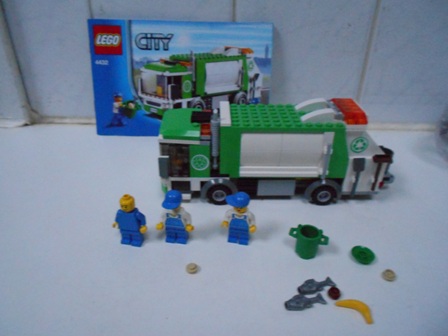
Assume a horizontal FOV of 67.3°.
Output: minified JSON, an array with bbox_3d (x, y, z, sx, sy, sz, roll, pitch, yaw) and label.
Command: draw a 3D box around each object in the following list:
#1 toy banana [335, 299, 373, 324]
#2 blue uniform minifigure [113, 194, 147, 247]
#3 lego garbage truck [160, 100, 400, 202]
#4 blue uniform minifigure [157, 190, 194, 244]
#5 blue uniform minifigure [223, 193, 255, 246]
[{"bbox_3d":[0.079,0.084,0.203,0.020,0.004,0.011,22,37,32],"label":"toy banana"},{"bbox_3d":[-0.068,0.038,0.243,0.025,0.040,0.015,6,31,9],"label":"blue uniform minifigure"},{"bbox_3d":[0.045,-0.016,0.291,0.203,0.086,0.054,0,31,-1],"label":"lego garbage truck"},{"bbox_3d":[-0.035,0.036,0.244,0.025,0.042,0.018,4,31,6],"label":"blue uniform minifigure"},{"bbox_3d":[0.011,0.037,0.244,0.025,0.042,0.017,7,31,11],"label":"blue uniform minifigure"}]

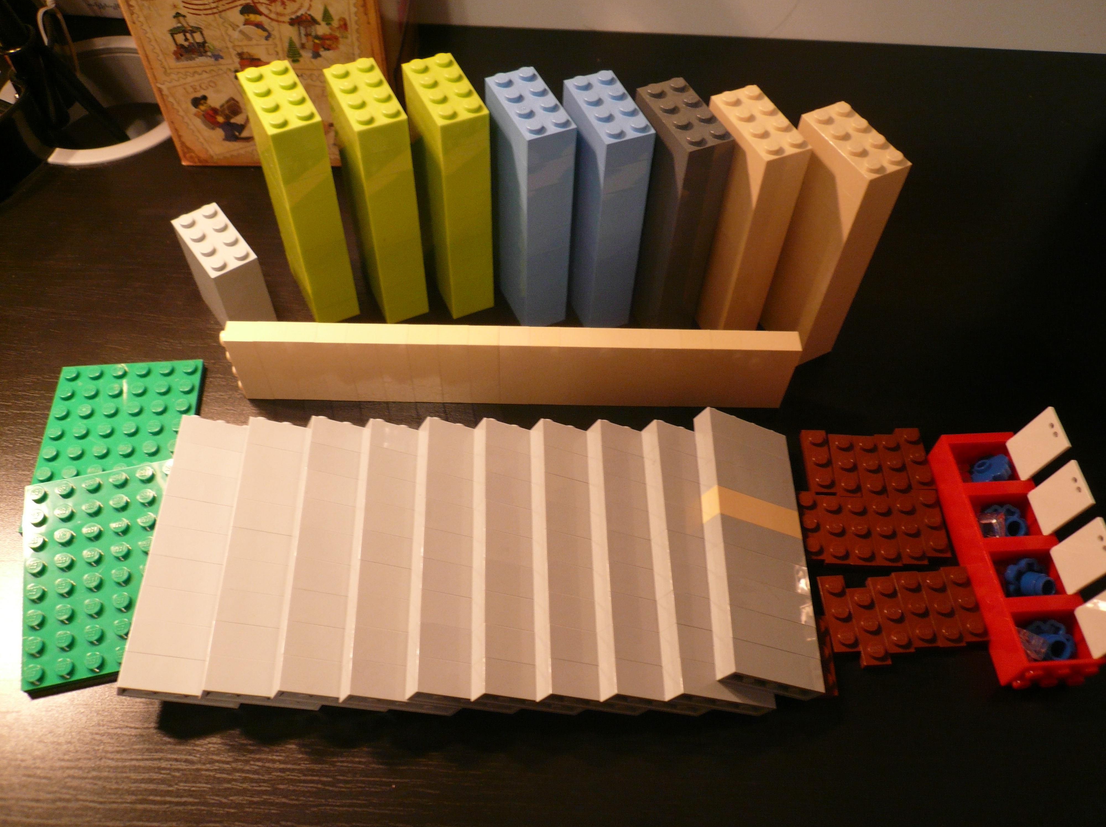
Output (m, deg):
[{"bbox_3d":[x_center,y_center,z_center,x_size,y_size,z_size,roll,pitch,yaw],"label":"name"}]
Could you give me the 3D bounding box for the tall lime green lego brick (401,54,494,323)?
[{"bbox_3d":[-0.034,-0.074,0.305,0.016,0.088,0.032,-20,58,-15],"label":"tall lime green lego brick"}]

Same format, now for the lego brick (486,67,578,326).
[{"bbox_3d":[-0.008,-0.070,0.304,0.016,0.088,0.032,-20,58,-15],"label":"lego brick"}]

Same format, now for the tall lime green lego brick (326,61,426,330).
[{"bbox_3d":[-0.058,-0.072,0.302,0.016,0.088,0.032,-20,59,-16],"label":"tall lime green lego brick"}]

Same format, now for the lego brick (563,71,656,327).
[{"bbox_3d":[0.015,-0.068,0.303,0.016,0.088,0.032,-18,58,-14],"label":"lego brick"}]

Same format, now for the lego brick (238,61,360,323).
[{"bbox_3d":[-0.083,-0.071,0.302,0.016,0.088,0.032,-22,59,-16],"label":"lego brick"}]

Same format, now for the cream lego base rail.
[{"bbox_3d":[-0.013,-0.016,0.300,0.184,0.032,0.008,1,55,-2],"label":"cream lego base rail"}]

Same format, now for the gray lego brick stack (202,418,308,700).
[{"bbox_3d":[-0.081,0.041,0.267,0.032,0.008,0.088,13,53,-23],"label":"gray lego brick stack"}]

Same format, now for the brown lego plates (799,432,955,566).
[{"bbox_3d":[0.102,0.026,0.292,0.048,0.005,0.052,2,55,-1],"label":"brown lego plates"}]

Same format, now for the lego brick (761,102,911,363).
[{"bbox_3d":[0.088,-0.057,0.298,0.016,0.088,0.032,-23,59,-17],"label":"lego brick"}]

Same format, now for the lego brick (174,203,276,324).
[{"bbox_3d":[-0.114,-0.048,0.314,0.016,0.040,0.032,-31,62,-21],"label":"lego brick"}]

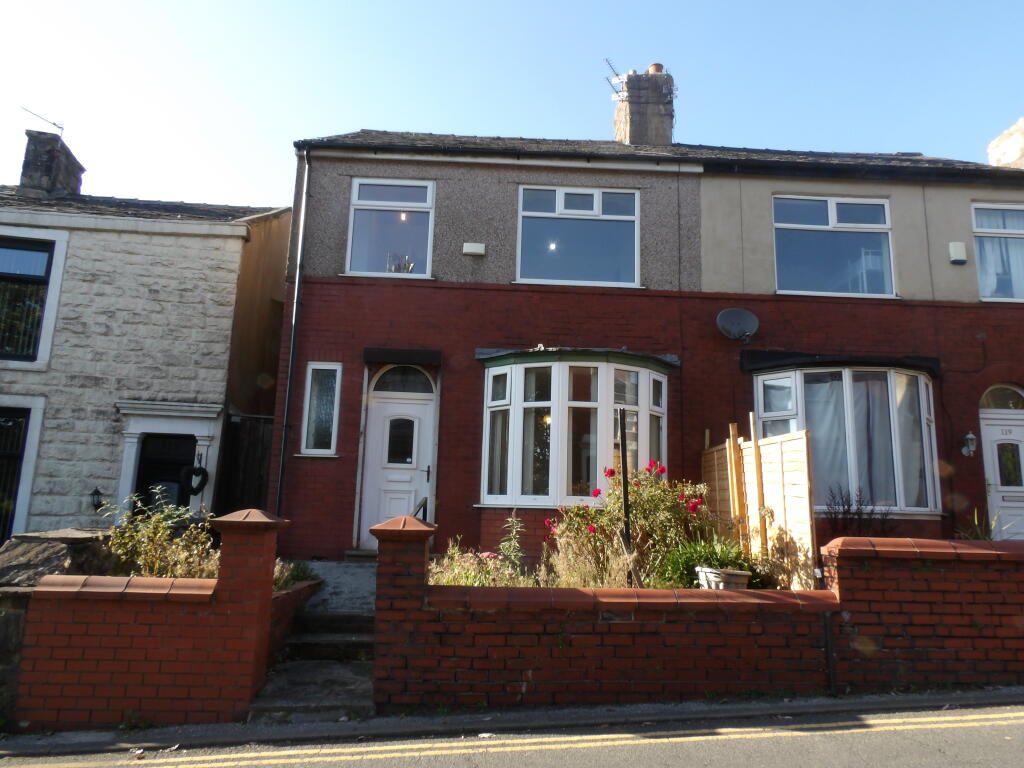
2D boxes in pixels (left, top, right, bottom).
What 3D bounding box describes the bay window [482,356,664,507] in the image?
[{"bbox_3d":[0.869,0.640,8.862,2.420,1.750,0.700,2,-9,-3],"label":"bay window"}]

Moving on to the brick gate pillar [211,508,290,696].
[{"bbox_3d":[-1.963,1.611,5.231,0.478,1.352,0.460,2,-10,-1],"label":"brick gate pillar"}]

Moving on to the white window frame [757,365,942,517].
[{"bbox_3d":[4.450,0.741,9.064,2.425,1.755,0.727,2,-10,-1],"label":"white window frame"}]

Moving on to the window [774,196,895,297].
[{"bbox_3d":[4.494,-1.911,9.917,1.645,1.429,0.120,2,-10,-1],"label":"window"}]

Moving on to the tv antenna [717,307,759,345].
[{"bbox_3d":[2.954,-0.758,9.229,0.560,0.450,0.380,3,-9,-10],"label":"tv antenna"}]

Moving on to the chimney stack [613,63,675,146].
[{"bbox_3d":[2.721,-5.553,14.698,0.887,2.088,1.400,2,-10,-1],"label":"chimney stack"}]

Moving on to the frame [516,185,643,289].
[{"bbox_3d":[0.930,-2.050,9.846,1.695,1.423,0.120,2,-10,-1],"label":"frame"}]

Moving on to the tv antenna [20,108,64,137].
[{"bbox_3d":[-8.826,-4.984,13.412,0.340,0.270,0.800,-2,-10,20],"label":"tv antenna"}]

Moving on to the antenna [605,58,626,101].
[{"bbox_3d":[1.959,-5.704,13.357,0.360,0.520,0.820,-4,-10,27],"label":"antenna"}]

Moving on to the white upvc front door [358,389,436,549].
[{"bbox_3d":[-1.476,1.120,9.311,0.955,2.023,0.100,2,-10,-1],"label":"white upvc front door"}]

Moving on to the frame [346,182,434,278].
[{"bbox_3d":[-1.637,-2.137,9.643,1.150,1.370,0.100,2,-9,-3],"label":"frame"}]

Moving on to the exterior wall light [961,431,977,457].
[{"bbox_3d":[6.061,0.791,9.389,0.160,0.330,0.210,2,-9,-3],"label":"exterior wall light"}]

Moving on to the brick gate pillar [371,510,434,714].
[{"bbox_3d":[-0.817,1.649,5.255,0.464,1.329,0.460,2,-10,-1],"label":"brick gate pillar"}]

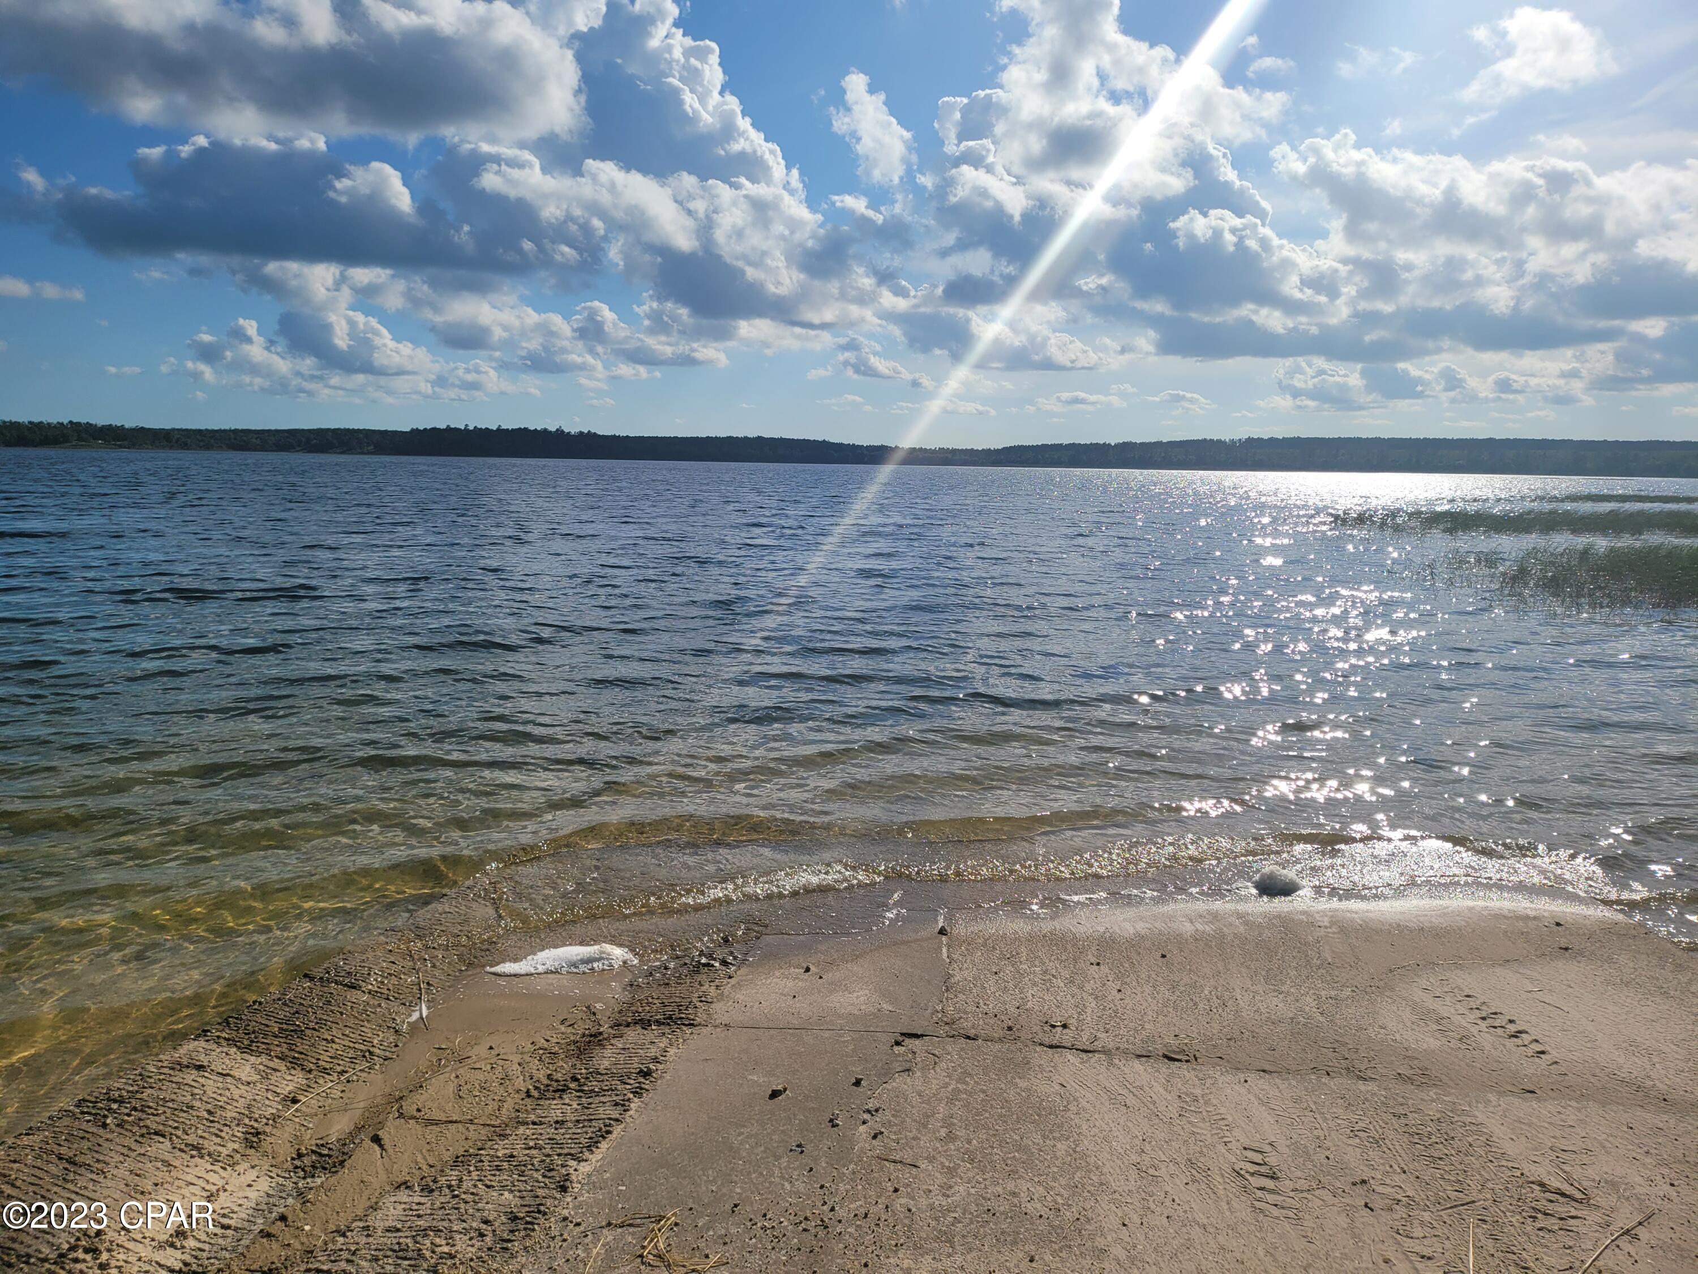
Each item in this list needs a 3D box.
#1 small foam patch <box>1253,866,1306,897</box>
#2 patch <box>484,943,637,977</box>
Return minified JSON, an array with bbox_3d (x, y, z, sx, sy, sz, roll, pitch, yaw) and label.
[{"bbox_3d":[2.358,1.321,6.984,0.280,0.130,0.240,1,8,0],"label":"small foam patch"},{"bbox_3d":[-1.297,1.432,5.732,0.670,0.085,0.220,0,8,-8],"label":"patch"}]

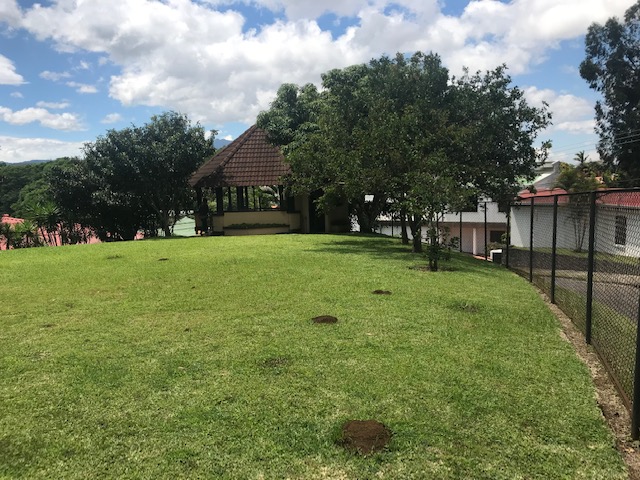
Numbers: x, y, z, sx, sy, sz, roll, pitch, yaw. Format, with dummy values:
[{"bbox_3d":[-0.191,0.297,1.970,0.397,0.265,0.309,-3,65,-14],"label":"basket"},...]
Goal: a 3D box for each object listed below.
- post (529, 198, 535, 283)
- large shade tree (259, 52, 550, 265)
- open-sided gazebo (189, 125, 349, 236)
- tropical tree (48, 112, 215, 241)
[{"bbox_3d":[4.341,0.010,10.600,0.060,1.720,0.060,0,5,0],"label":"post"},{"bbox_3d":[3.020,-3.020,18.500,10.400,7.400,8.500,0,5,0],"label":"large shade tree"},{"bbox_3d":[-2.537,-2.881,25.500,7.700,5.600,7.000,0,5,0],"label":"open-sided gazebo"},{"bbox_3d":[-9.831,-3.260,27.000,8.700,6.800,7.200,0,5,0],"label":"tropical tree"}]

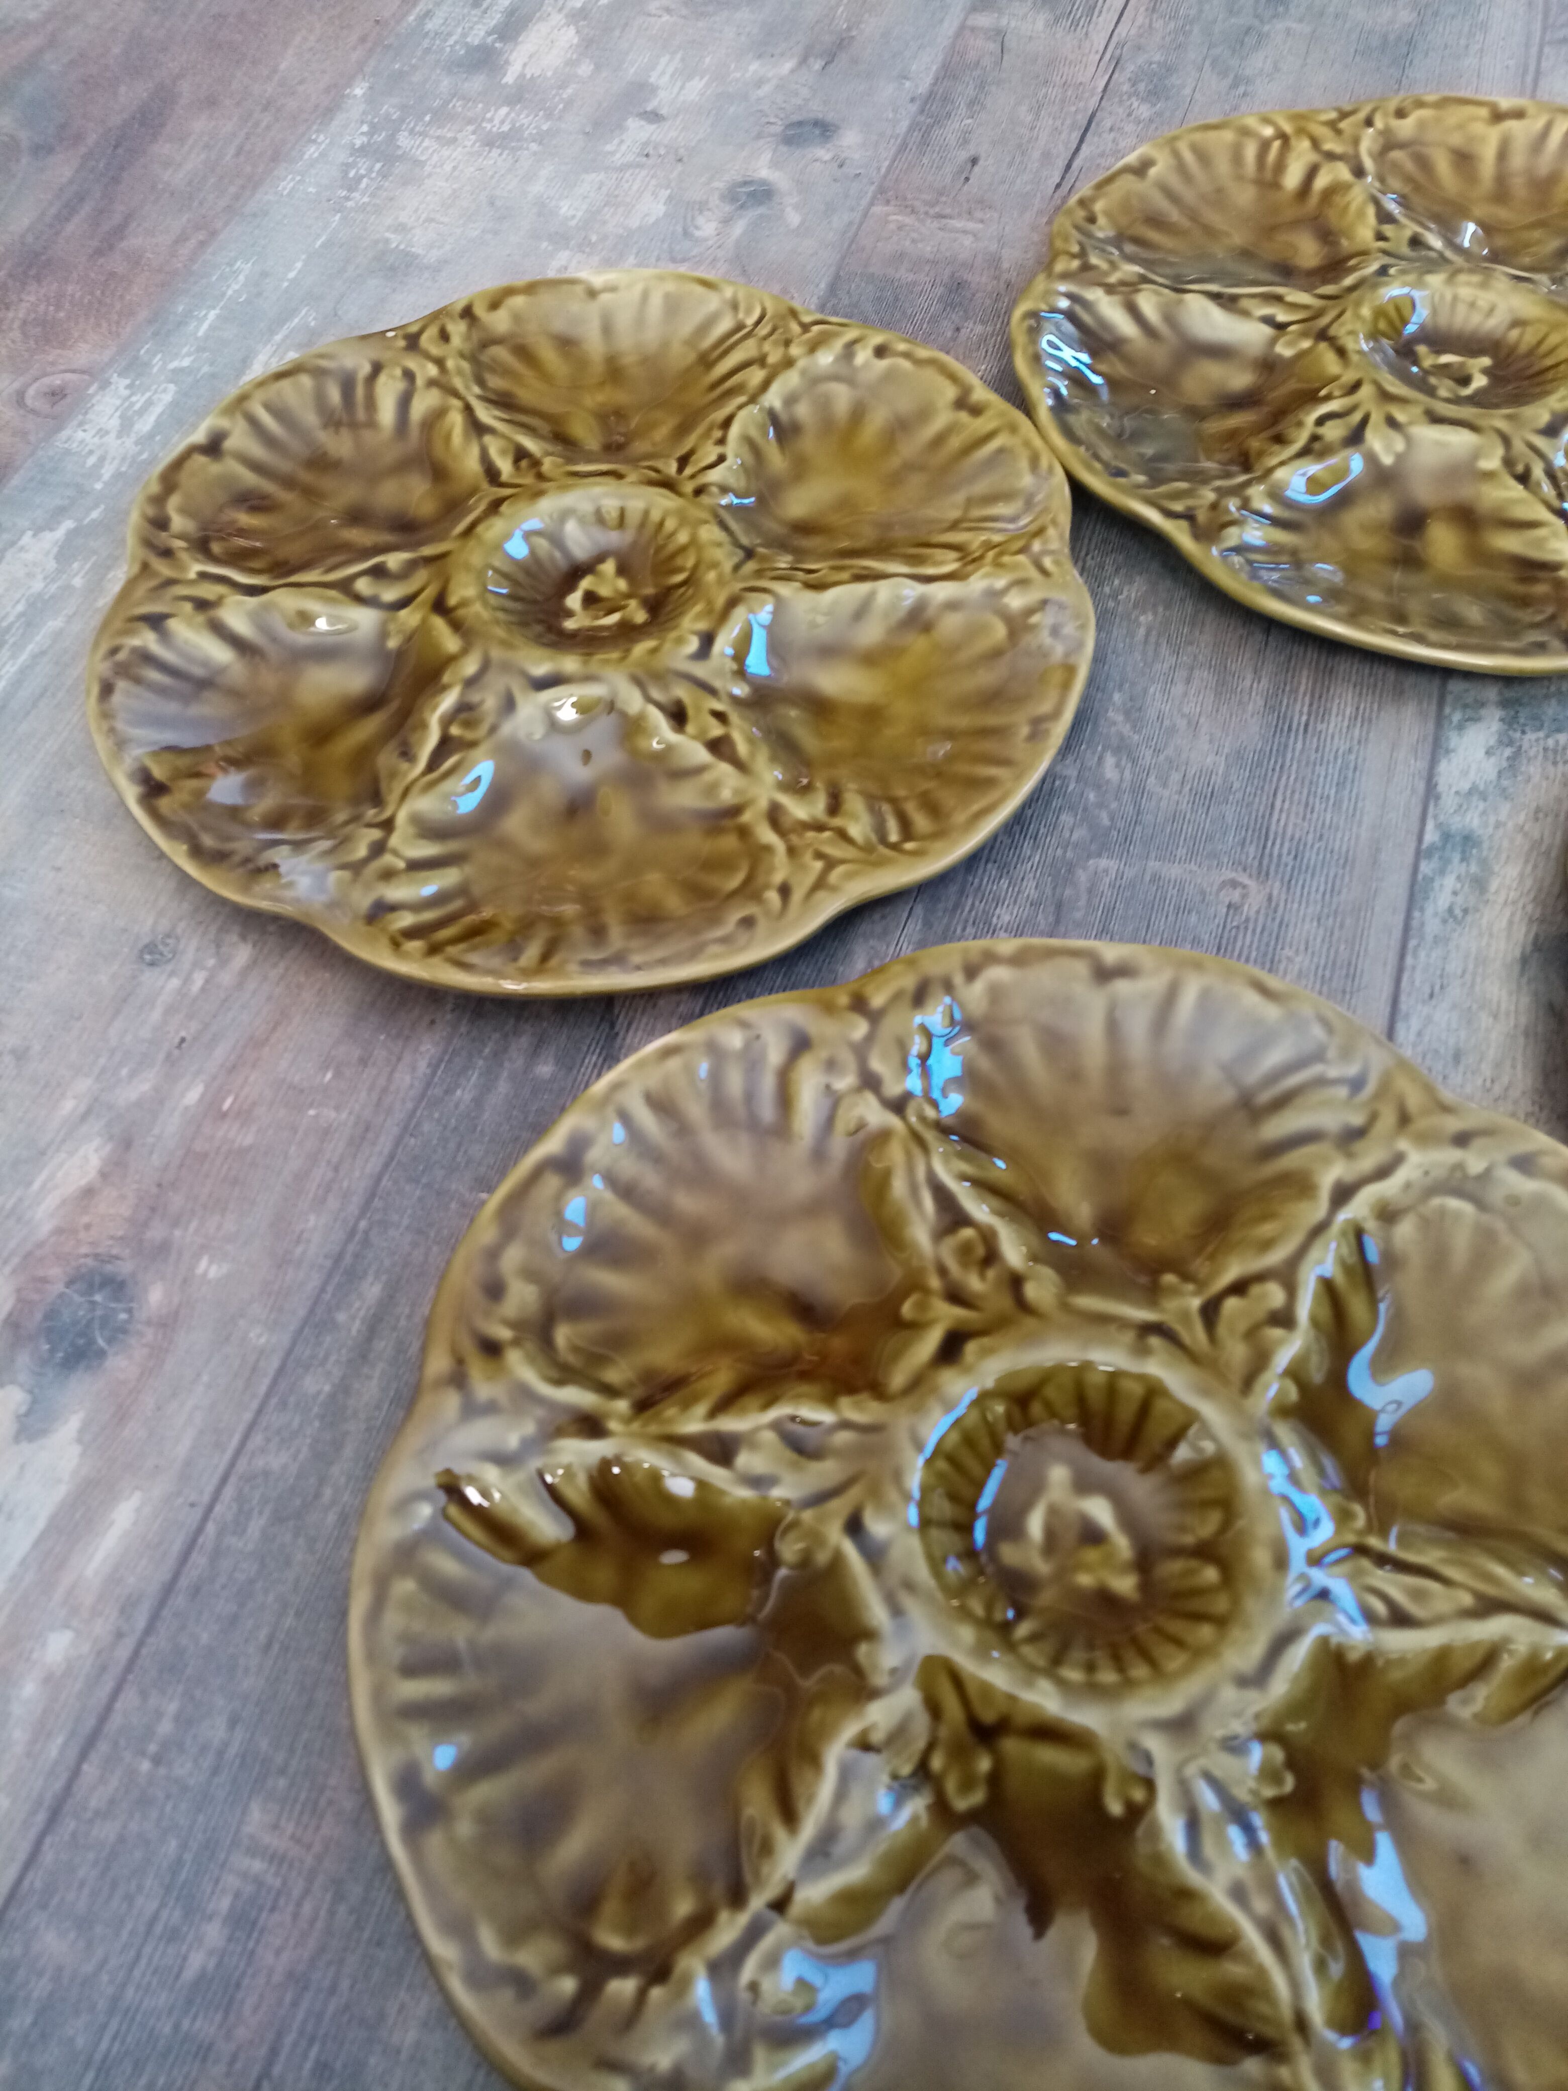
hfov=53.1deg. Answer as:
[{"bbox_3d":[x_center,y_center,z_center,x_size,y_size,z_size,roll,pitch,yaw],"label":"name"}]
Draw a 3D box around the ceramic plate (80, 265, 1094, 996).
[{"bbox_3d":[-0.047,-0.112,0.402,0.244,0.027,0.251,-1,59,1],"label":"ceramic plate"}]

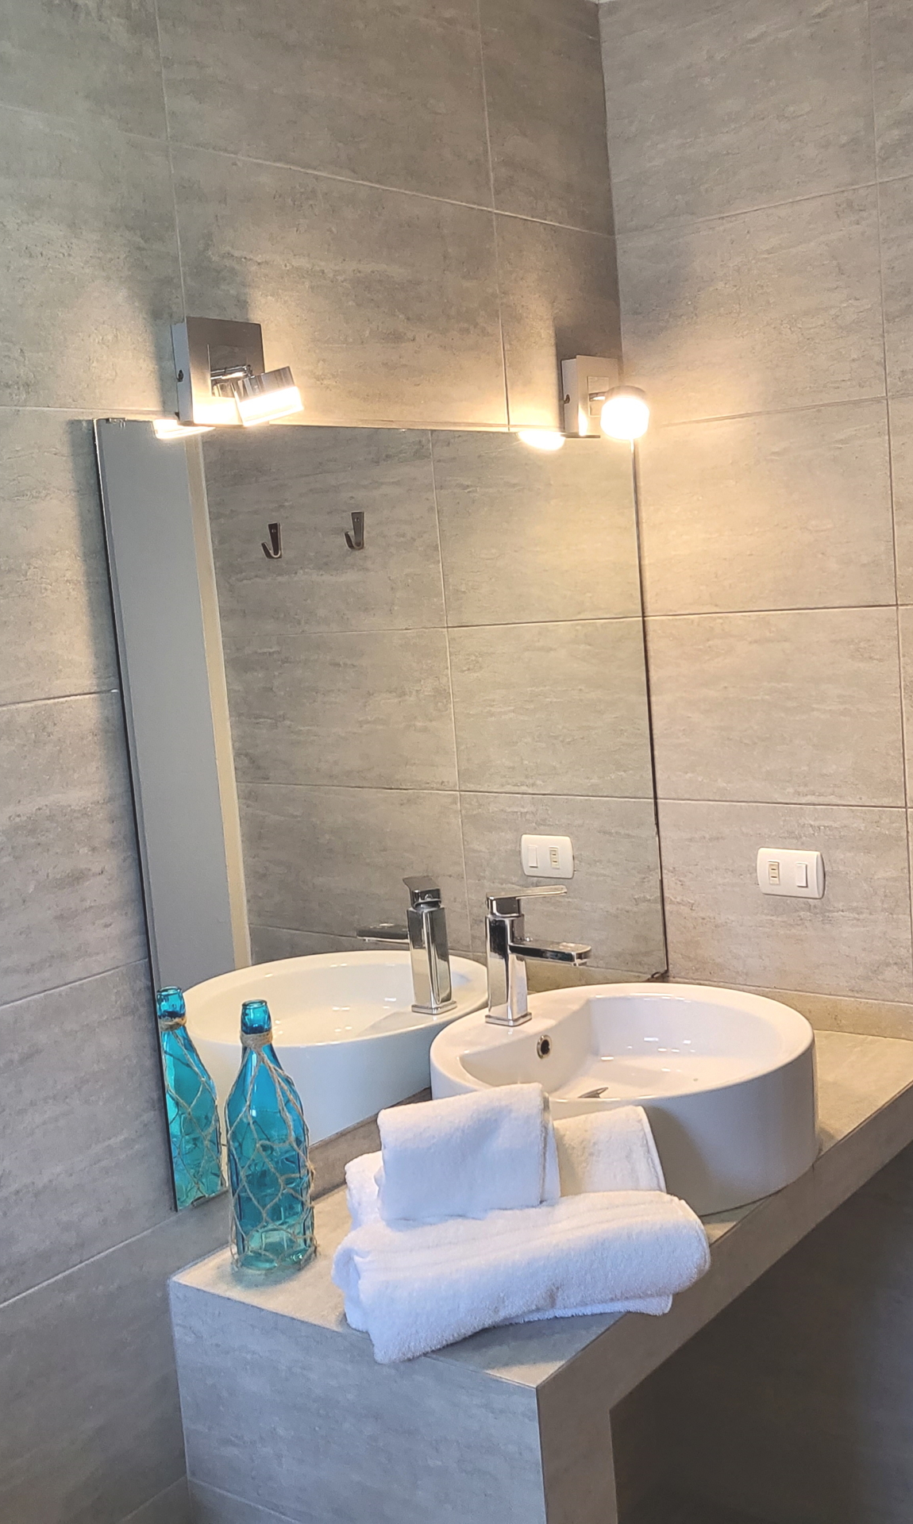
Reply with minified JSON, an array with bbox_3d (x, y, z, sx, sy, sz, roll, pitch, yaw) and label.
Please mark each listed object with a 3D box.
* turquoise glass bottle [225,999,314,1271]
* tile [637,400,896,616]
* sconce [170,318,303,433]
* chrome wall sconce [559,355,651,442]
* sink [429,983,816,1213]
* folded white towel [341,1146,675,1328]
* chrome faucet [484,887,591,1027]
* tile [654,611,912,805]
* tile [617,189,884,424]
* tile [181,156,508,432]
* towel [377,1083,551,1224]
[{"bbox_3d":[-0.214,0.422,1.733,0.088,0.290,0.088,-5,7,1],"label":"turquoise glass bottle"},{"bbox_3d":[0.464,-0.377,2.346,0.434,0.300,0.010,1,9,38],"label":"tile"},{"bbox_3d":[-0.238,-0.441,1.722,0.120,0.119,0.118,1,9,38],"label":"sconce"},{"bbox_3d":[0.245,-0.559,2.333,0.120,0.124,0.119,1,9,38],"label":"chrome wall sconce"},{"bbox_3d":[0.217,0.430,1.998,0.492,0.146,0.492,-4,7,1],"label":"sink"},{"bbox_3d":[0.059,0.518,1.590,0.340,0.090,0.145,-6,7,-15],"label":"folded white towel"},{"bbox_3d":[0.107,0.262,2.051,0.159,0.193,0.046,1,9,38],"label":"chrome faucet"},{"bbox_3d":[0.490,-0.081,2.398,0.435,0.299,0.010,1,9,38],"label":"tile"},{"bbox_3d":[0.443,-0.677,2.325,0.435,0.299,0.010,1,9,38],"label":"tile"},{"bbox_3d":[-0.126,-0.588,1.967,0.010,0.299,0.609,1,9,38],"label":"tile"},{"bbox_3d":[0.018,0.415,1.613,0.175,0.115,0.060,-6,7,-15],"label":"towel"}]

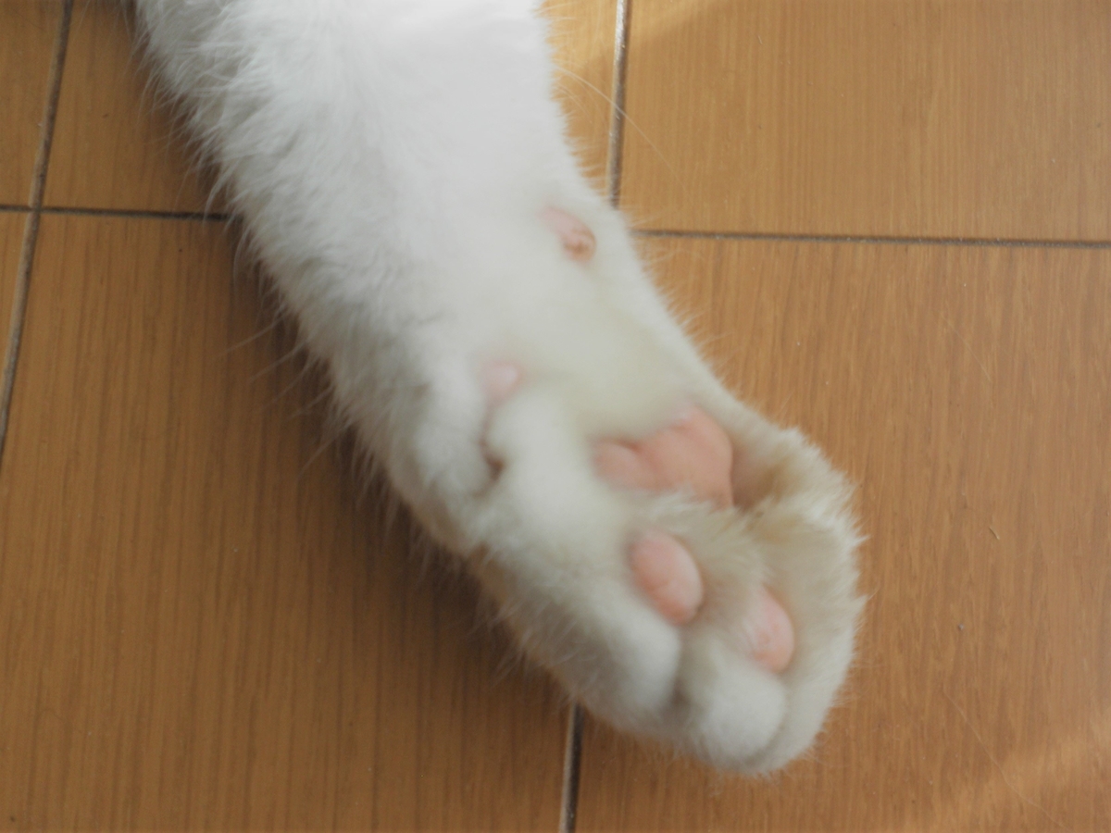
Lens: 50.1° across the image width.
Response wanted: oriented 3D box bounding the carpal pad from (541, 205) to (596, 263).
[{"bbox_3d":[0.002,-0.024,0.158,0.005,0.005,0.009,-41,80,-3],"label":"carpal pad"}]

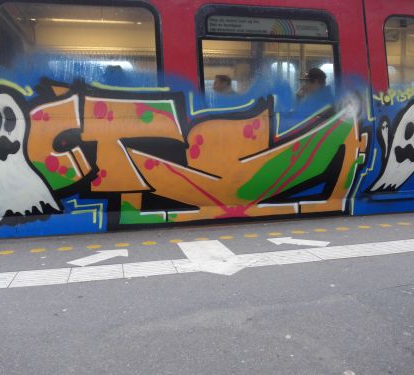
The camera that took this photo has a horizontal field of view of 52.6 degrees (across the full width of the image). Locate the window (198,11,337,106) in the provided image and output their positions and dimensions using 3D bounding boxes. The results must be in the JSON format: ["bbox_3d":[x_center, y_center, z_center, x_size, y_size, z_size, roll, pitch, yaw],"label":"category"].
[{"bbox_3d":[0.537,-1.112,3.649,1.288,0.891,0.080,-3,-3,-12],"label":"window"}]

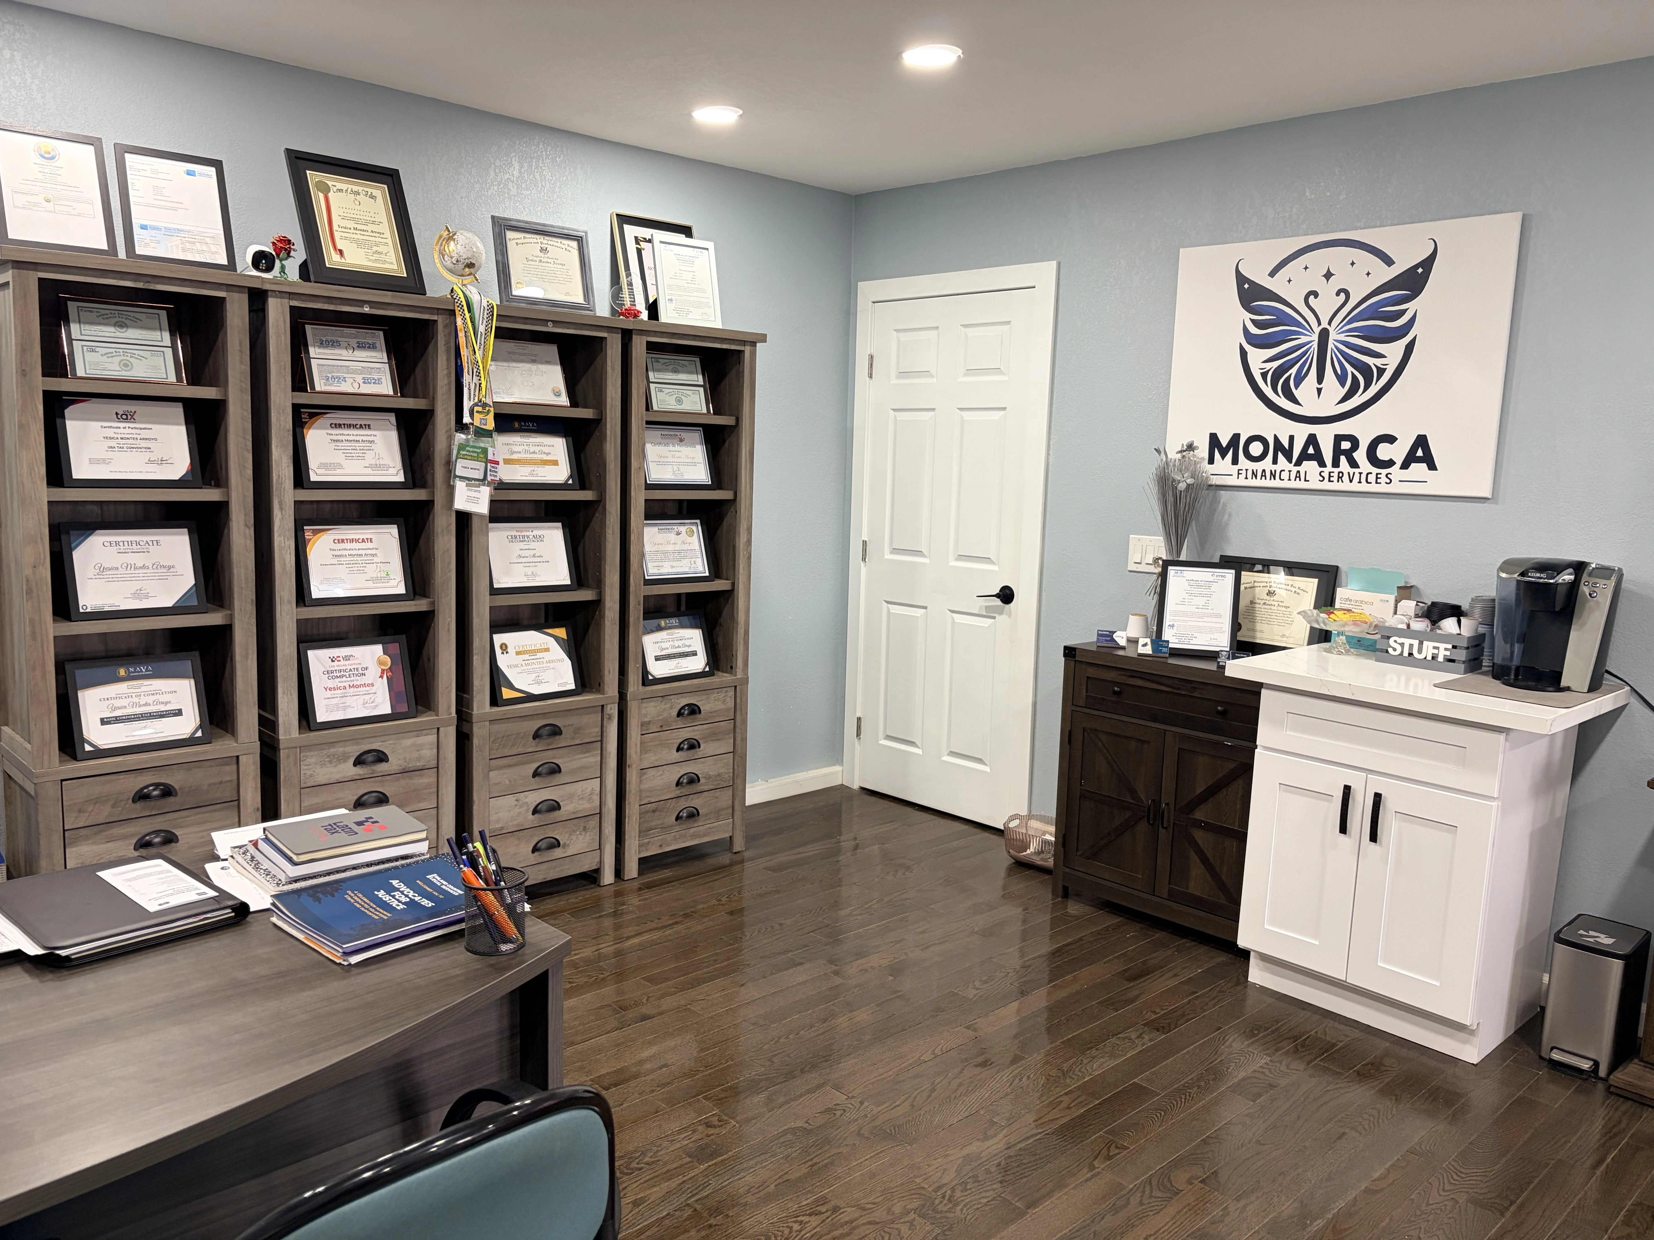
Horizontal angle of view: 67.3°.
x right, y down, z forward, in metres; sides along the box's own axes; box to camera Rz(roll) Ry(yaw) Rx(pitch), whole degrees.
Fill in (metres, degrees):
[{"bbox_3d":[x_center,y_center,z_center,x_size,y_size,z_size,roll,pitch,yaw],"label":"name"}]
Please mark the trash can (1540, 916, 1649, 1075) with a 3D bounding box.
[{"bbox_3d":[1.903,0.933,3.083,0.252,0.323,0.157,-6,11,-43],"label":"trash can"}]

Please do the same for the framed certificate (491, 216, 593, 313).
[{"bbox_3d":[-0.847,-1.047,3.708,0.321,0.264,0.030,-6,-1,-43],"label":"framed certificate"}]

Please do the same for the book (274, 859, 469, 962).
[{"bbox_3d":[-0.624,0.417,1.819,0.282,0.030,0.238,-5,11,-43],"label":"book"}]

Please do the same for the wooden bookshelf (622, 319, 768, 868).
[{"bbox_3d":[-0.551,-0.067,4.240,0.545,1.810,0.360,-5,11,-43],"label":"wooden bookshelf"}]

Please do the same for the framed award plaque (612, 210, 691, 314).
[{"bbox_3d":[-0.591,-1.212,4.421,0.341,0.426,0.030,-6,-5,-43],"label":"framed award plaque"}]

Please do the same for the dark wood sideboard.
[{"bbox_3d":[1.155,0.536,3.894,0.395,0.830,0.765,-5,11,-43],"label":"dark wood sideboard"}]

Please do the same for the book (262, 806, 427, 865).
[{"bbox_3d":[-0.770,0.343,1.994,0.209,0.015,0.154,-5,11,-43],"label":"book"}]

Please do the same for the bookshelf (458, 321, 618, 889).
[{"bbox_3d":[-0.944,-0.029,3.866,0.545,1.810,0.360,-5,11,-43],"label":"bookshelf"}]

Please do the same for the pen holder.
[{"bbox_3d":[-0.457,0.403,1.710,0.089,0.100,0.089,2,8,0],"label":"pen holder"}]

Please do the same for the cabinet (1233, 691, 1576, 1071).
[{"bbox_3d":[1.564,0.606,3.367,0.522,0.870,0.609,-6,11,-43],"label":"cabinet"}]

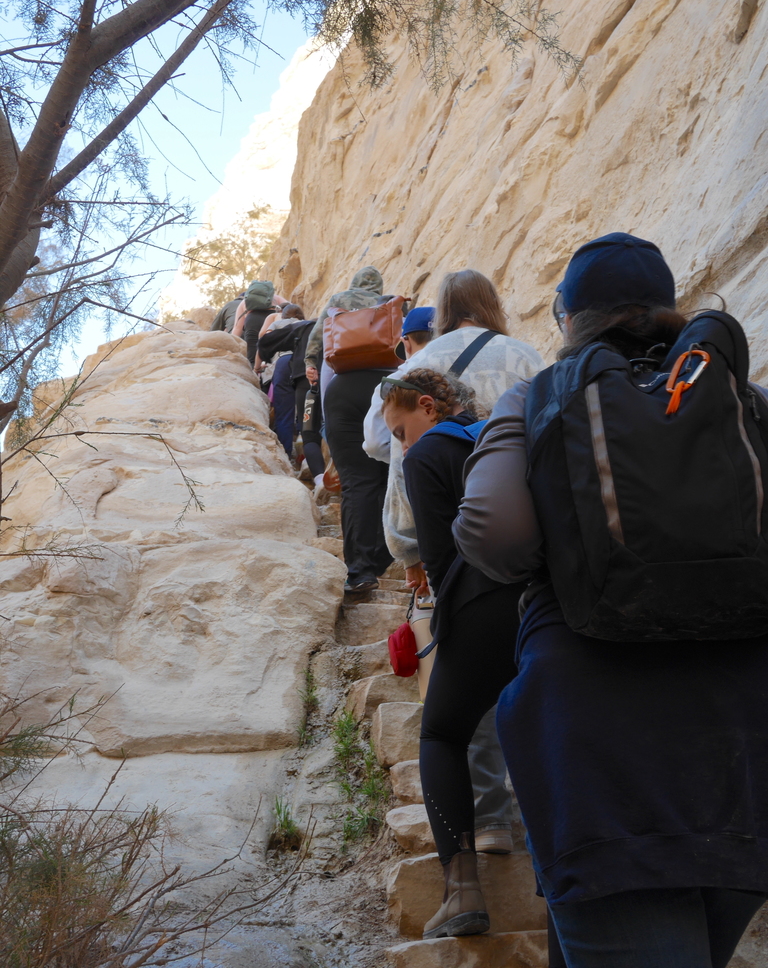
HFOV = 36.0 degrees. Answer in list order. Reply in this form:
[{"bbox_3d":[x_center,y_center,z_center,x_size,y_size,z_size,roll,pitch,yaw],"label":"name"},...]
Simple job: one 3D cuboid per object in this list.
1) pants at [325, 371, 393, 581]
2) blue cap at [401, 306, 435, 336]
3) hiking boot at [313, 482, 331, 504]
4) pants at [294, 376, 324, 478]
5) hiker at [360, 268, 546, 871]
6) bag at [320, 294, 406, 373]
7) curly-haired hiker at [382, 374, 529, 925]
[{"bbox_3d":[-0.098,-0.026,5.390,0.400,1.020,0.400,2,-15,-8],"label":"pants"},{"bbox_3d":[0.130,-0.616,4.720,0.180,0.140,0.260,7,-24,-24],"label":"blue cap"},{"bbox_3d":[-0.428,0.065,8.109,0.110,0.130,0.270,3,-15,-10],"label":"hiking boot"},{"bbox_3d":[-0.505,-0.414,8.238,0.320,0.800,0.360,3,-15,-12],"label":"pants"},{"bbox_3d":[0.230,0.162,3.425,0.520,1.690,0.520,2,-15,-8],"label":"hiker"},{"bbox_3d":[-0.088,-0.677,5.358,0.360,0.290,0.160,-5,-27,9],"label":"bag"},{"bbox_3d":[0.204,0.379,3.035,0.450,1.470,0.500,10,-18,-34],"label":"curly-haired hiker"}]

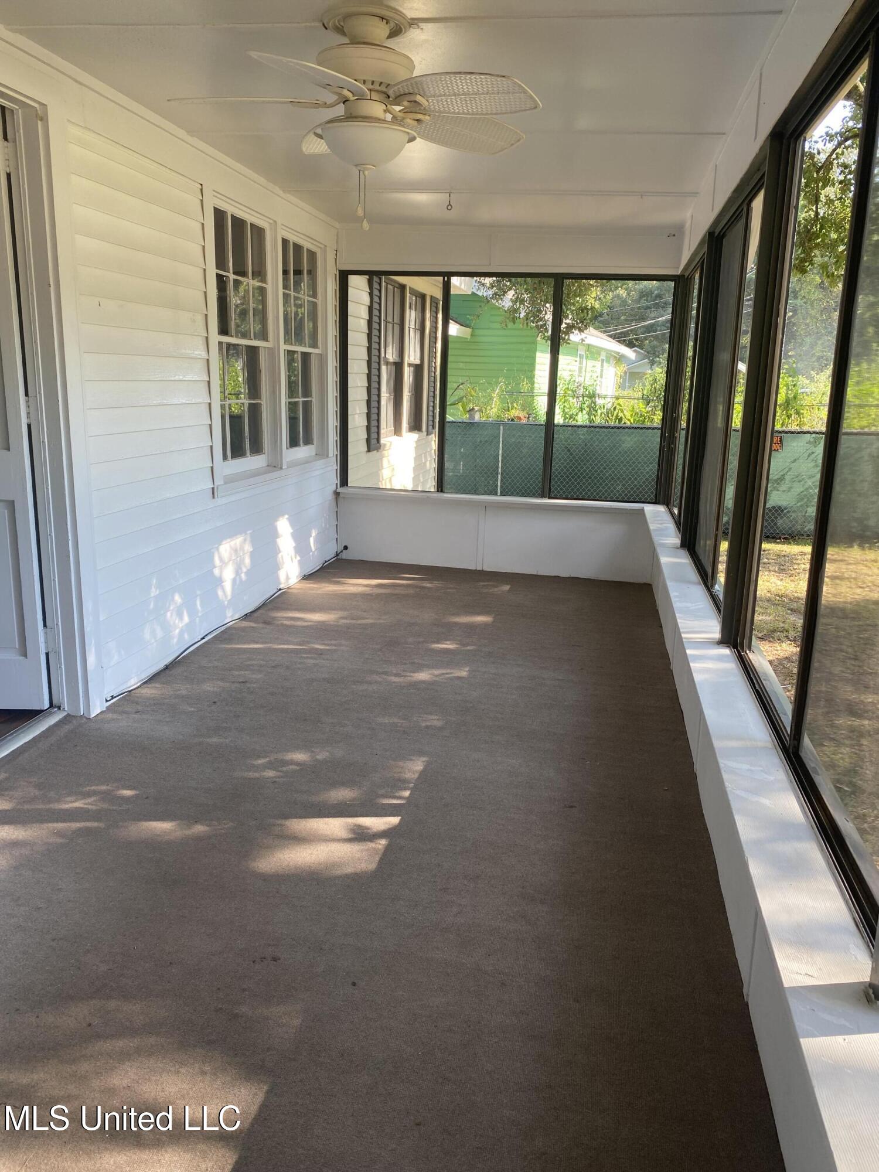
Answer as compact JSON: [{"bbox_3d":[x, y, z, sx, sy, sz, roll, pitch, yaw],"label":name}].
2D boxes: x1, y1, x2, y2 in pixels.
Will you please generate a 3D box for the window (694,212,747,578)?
[{"bbox_3d":[1.288,-0.849,4.057,0.050,1.550,0.890,5,14,10],"label":"window"}]

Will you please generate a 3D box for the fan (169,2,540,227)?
[{"bbox_3d":[-0.230,-1.372,2.624,1.180,0.570,1.180,5,14,10],"label":"fan"}]

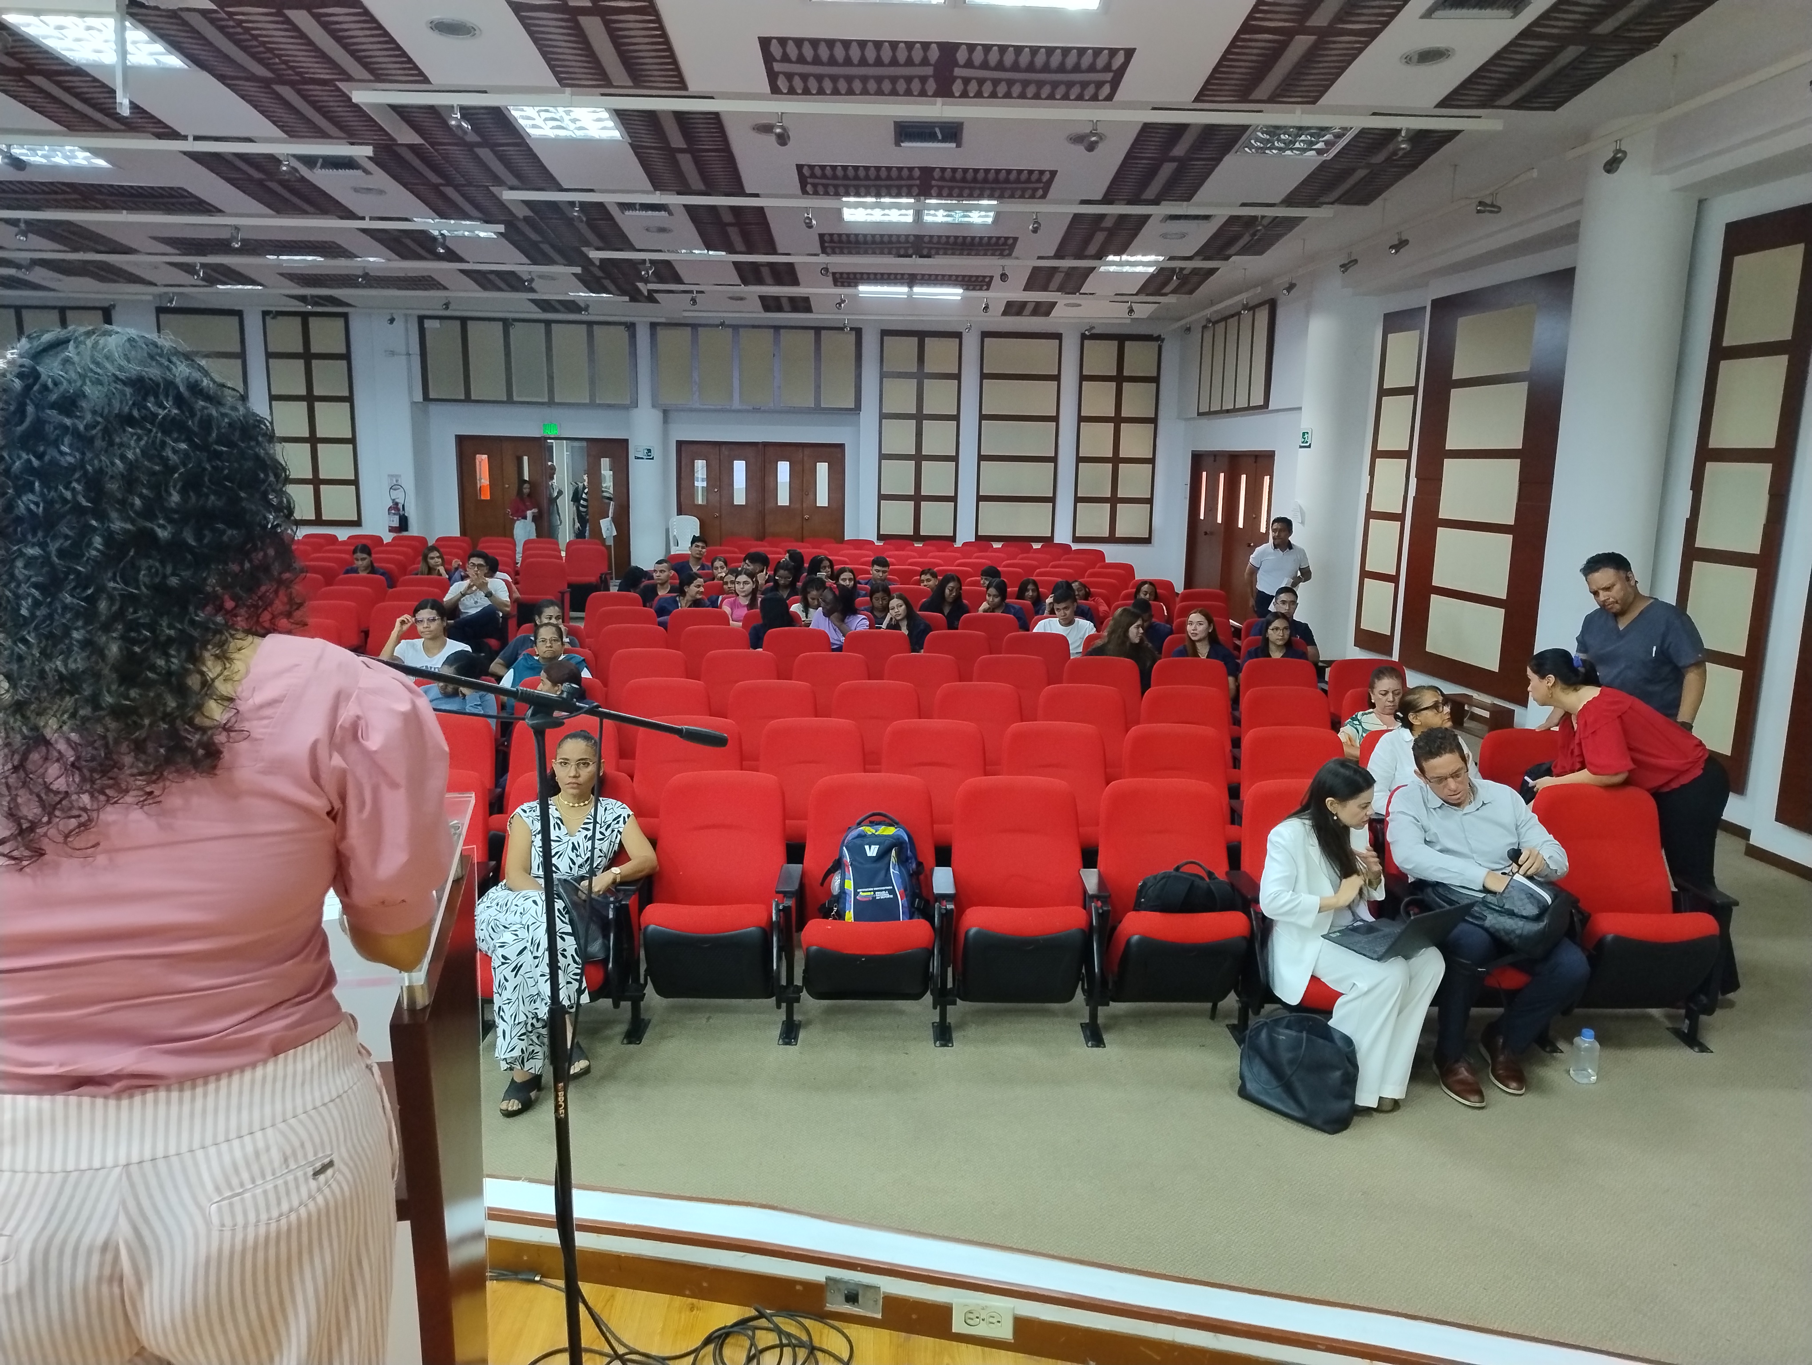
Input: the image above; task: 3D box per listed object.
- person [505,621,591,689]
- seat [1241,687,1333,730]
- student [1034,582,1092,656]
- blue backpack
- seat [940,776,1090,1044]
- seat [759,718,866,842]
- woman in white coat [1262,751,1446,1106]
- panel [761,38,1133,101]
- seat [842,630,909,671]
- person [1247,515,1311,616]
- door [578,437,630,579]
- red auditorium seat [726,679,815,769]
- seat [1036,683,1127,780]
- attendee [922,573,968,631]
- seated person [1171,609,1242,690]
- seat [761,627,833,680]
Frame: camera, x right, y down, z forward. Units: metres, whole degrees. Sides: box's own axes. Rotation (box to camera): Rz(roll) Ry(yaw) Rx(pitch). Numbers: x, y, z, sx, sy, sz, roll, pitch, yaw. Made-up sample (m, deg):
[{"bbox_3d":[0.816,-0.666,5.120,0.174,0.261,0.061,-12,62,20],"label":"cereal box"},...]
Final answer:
[{"bbox_3d":[-2.202,0.210,7.505,0.550,1.130,0.780,0,10,-6],"label":"person"},{"bbox_3d":[2.036,0.546,6.616,0.560,0.950,0.600,1,10,0],"label":"seat"},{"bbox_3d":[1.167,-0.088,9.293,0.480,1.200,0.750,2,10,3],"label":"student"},{"bbox_3d":[-0.130,0.679,4.604,0.330,0.430,0.220,1,-1,-1],"label":"blue backpack"},{"bbox_3d":[0.414,0.828,4.584,0.570,0.888,0.620,1,10,-2],"label":"seat"},{"bbox_3d":[-0.445,0.665,5.744,0.560,0.920,0.600,1,10,-1],"label":"seat"},{"bbox_3d":[1.454,0.810,4.245,0.490,1.090,0.720,-6,13,-33],"label":"woman in white coat"},{"bbox_3d":[0.219,-3.353,6.919,1.968,0.050,0.998,1,10,-1],"label":"panel"},{"bbox_3d":[-0.208,0.150,8.558,0.560,0.950,0.600,1,10,0],"label":"seat"},{"bbox_3d":[3.110,-0.555,10.665,0.520,1.690,0.320,3,11,12],"label":"person"},{"bbox_3d":[-4.497,-2.565,18.947,0.636,2.124,0.060,1,10,-2],"label":"door"},{"bbox_3d":[-0.713,0.456,6.484,0.570,0.880,0.620,1,10,-2],"label":"red auditorium seat"},{"bbox_3d":[0.984,0.496,6.778,0.575,0.900,0.640,1,10,-1],"label":"seat"},{"bbox_3d":[0.345,-0.307,10.617,0.480,1.170,0.780,0,10,-9],"label":"attendee"},{"bbox_3d":[1.978,0.111,8.341,0.480,1.180,0.750,1,10,0],"label":"seated person"},{"bbox_3d":[-0.757,0.141,8.558,0.560,0.950,0.600,1,10,0],"label":"seat"}]

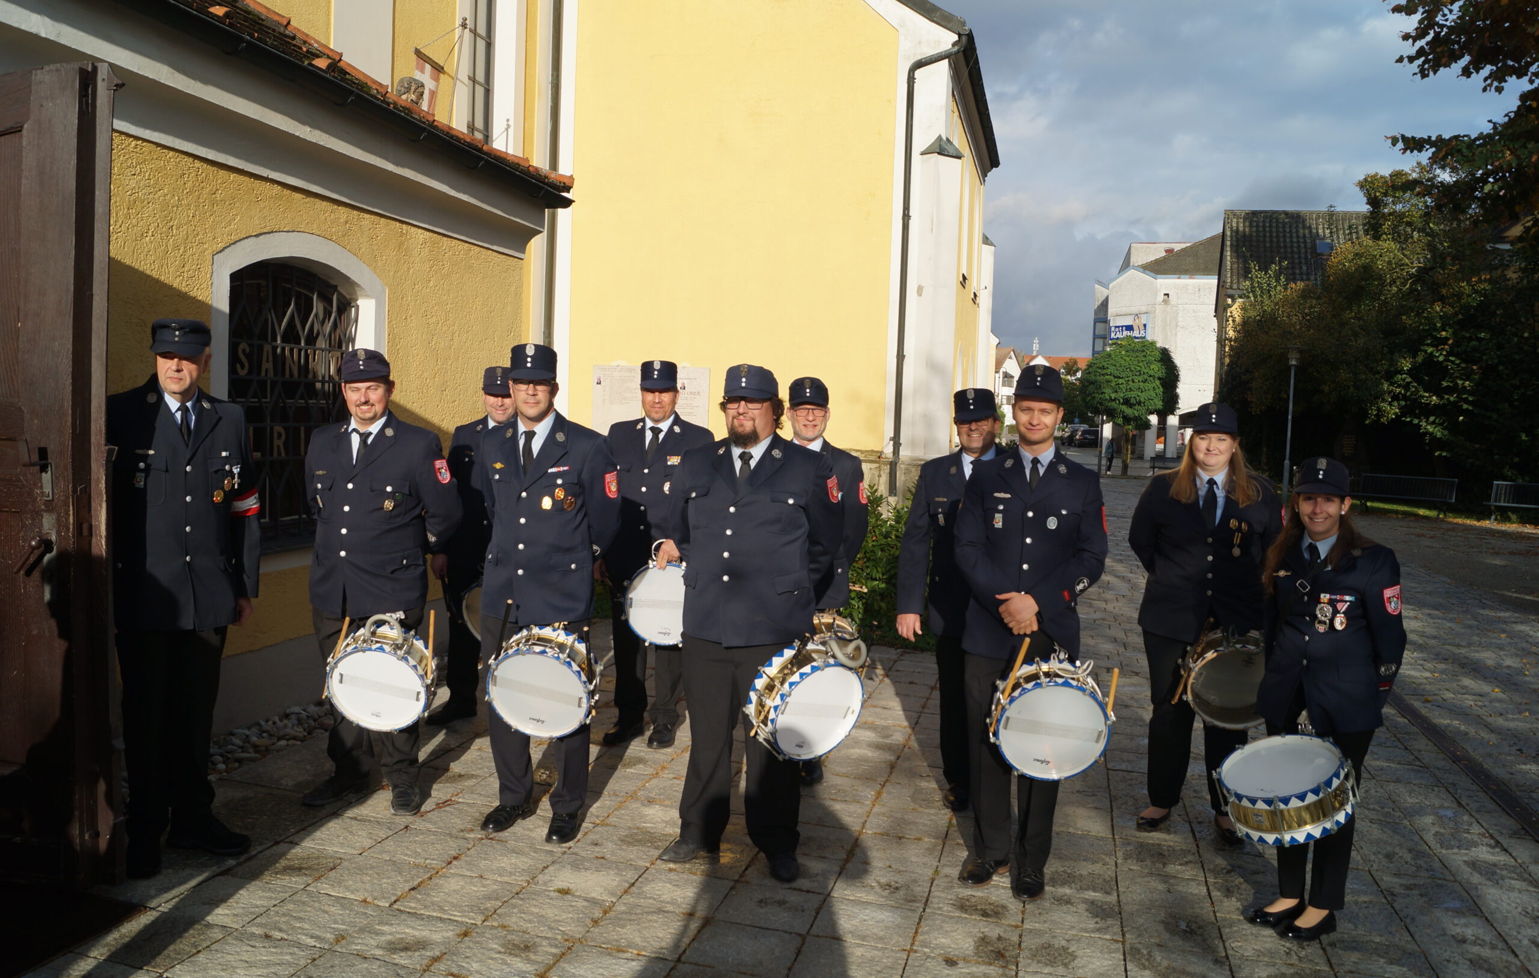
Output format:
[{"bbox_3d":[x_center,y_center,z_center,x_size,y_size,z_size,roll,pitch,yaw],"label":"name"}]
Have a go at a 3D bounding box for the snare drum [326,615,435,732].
[{"bbox_3d":[-1.467,0.723,4.392,0.380,0.380,0.165,0,25,1],"label":"snare drum"}]

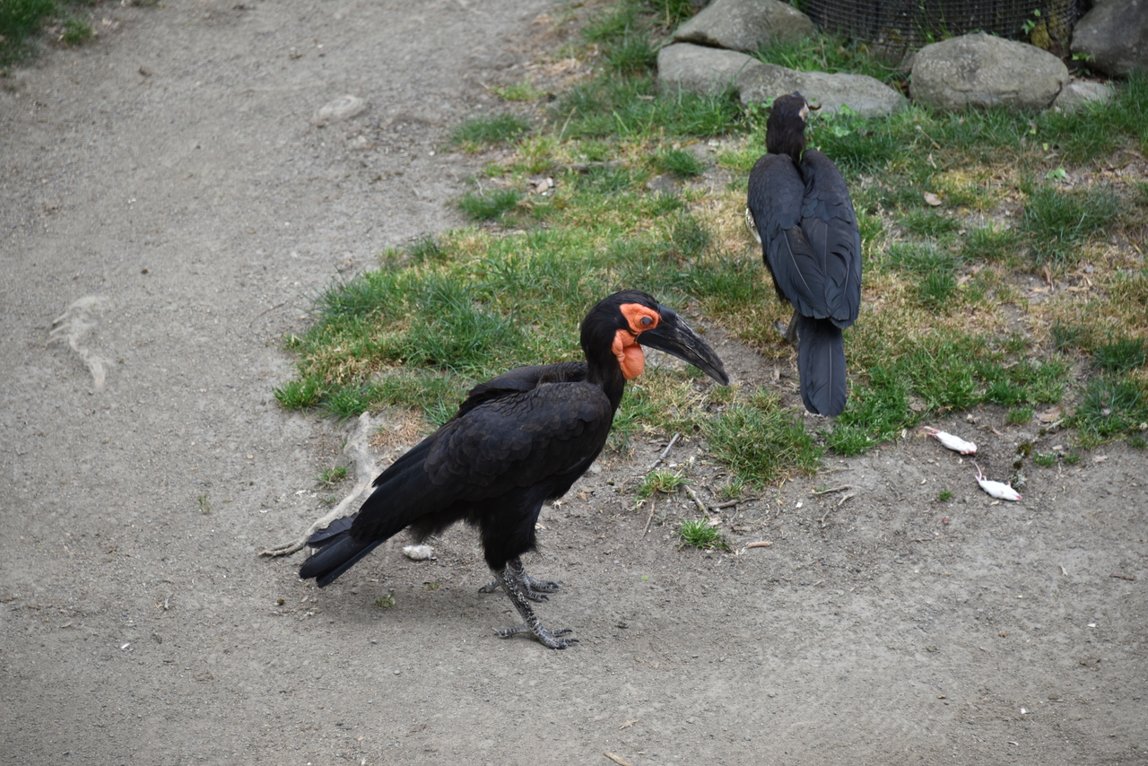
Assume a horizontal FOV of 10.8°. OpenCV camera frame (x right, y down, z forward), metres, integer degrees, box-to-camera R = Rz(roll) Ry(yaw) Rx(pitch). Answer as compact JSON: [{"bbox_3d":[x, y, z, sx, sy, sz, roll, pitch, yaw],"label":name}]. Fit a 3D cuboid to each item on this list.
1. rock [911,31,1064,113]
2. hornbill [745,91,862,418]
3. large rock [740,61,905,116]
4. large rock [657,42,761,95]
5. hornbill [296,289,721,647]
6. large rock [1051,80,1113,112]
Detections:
[{"bbox_3d":[0.906,-0.677,13.240,0.350,0.170,0.250,0,22,0],"label":"rock"},{"bbox_3d":[0.464,-0.294,12.086,0.225,0.475,0.770,-2,22,-4],"label":"hornbill"},{"bbox_3d":[0.540,-0.636,13.204,0.365,0.110,0.200,5,22,11],"label":"large rock"},{"bbox_3d":[0.296,-0.688,13.296,0.235,0.115,0.190,6,23,14],"label":"large rock"},{"bbox_3d":[-0.113,0.131,11.072,0.790,0.665,0.250,2,22,4],"label":"hornbill"},{"bbox_3d":[1.109,-0.624,13.199,0.150,0.070,0.120,0,22,0],"label":"large rock"}]

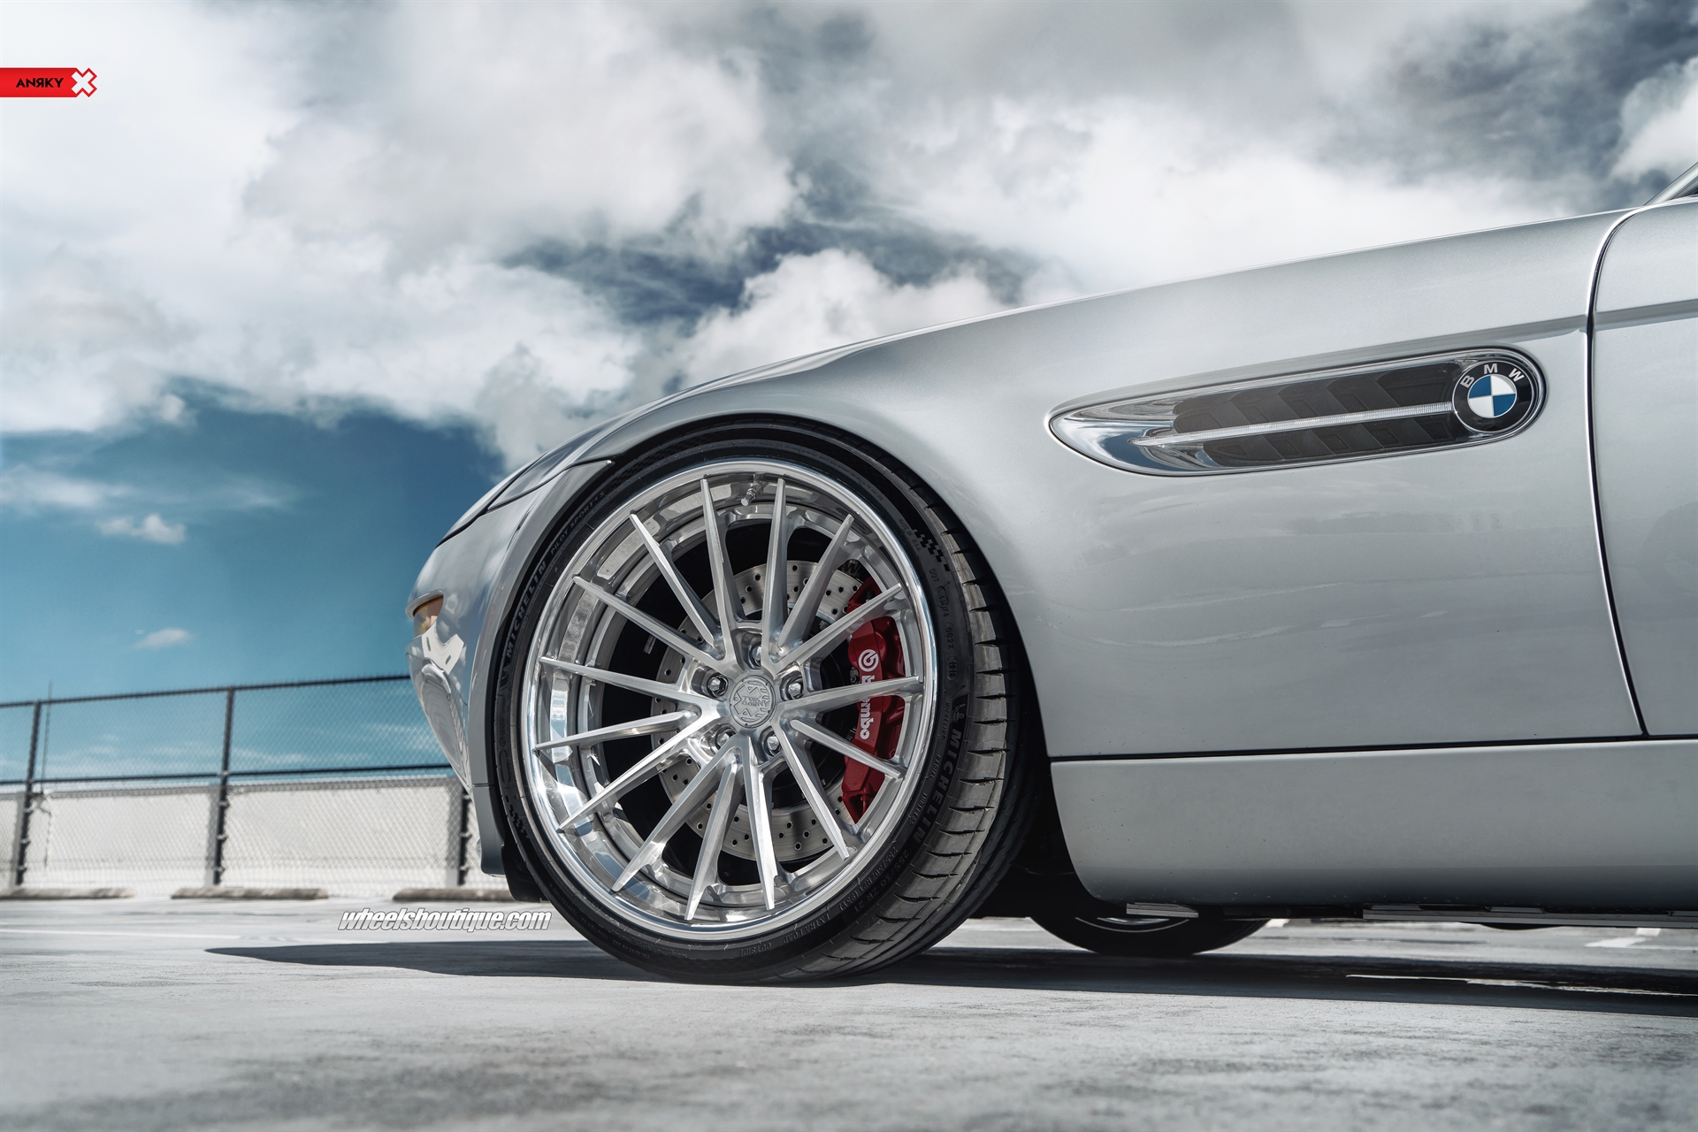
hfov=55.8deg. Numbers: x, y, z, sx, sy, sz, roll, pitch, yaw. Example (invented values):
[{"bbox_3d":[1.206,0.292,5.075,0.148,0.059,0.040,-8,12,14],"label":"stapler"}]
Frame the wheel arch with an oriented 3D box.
[{"bbox_3d":[-0.080,0.121,1.967,0.790,0.600,0.240,-6,-14,27],"label":"wheel arch"}]

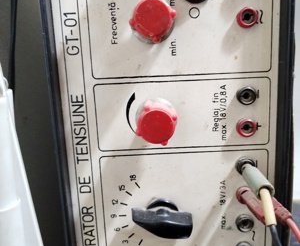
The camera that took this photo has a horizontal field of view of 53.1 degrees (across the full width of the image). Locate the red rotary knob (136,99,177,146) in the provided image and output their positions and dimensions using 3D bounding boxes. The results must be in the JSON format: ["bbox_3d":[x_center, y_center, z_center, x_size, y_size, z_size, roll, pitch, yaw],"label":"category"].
[{"bbox_3d":[0.004,-0.001,0.171,0.025,0.025,0.021,-3,11,0],"label":"red rotary knob"}]

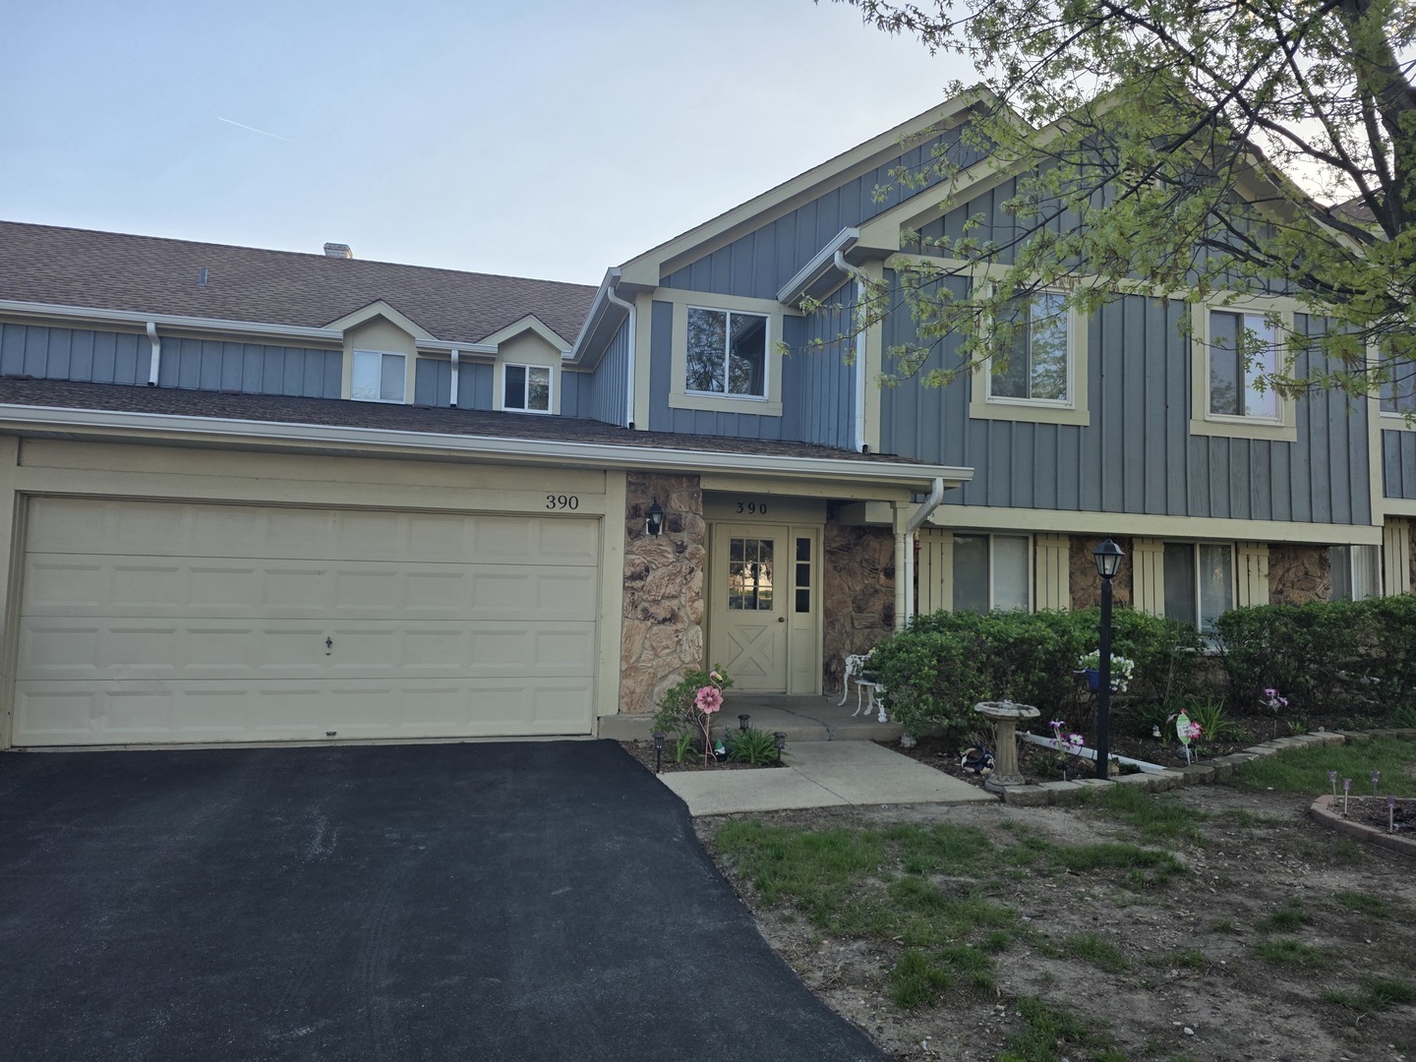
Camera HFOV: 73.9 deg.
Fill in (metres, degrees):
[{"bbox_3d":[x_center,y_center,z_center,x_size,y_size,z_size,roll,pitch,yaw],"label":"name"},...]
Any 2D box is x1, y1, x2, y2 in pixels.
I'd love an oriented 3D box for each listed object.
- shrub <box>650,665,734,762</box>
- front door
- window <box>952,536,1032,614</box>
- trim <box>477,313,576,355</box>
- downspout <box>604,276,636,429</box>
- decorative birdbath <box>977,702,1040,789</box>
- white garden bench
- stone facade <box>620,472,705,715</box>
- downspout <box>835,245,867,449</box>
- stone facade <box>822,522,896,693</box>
[{"bbox_3d":[-0.130,1.479,7.787,0.660,0.760,0.600,1,-4,0],"label":"shrub"},{"bbox_3d":[0.510,0.925,11.357,0.920,1.990,0.060,2,-4,-14],"label":"front door"},{"bbox_3d":[3.582,0.748,11.930,1.120,1.394,0.100,2,-3,-15],"label":"window"},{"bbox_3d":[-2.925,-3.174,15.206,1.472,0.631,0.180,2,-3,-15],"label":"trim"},{"bbox_3d":[-1.125,-2.269,12.042,0.400,1.930,0.160,2,-3,-15],"label":"downspout"},{"bbox_3d":[2.377,1.682,7.480,0.515,0.660,0.515,2,-3,-15],"label":"decorative birdbath"},{"bbox_3d":[1.698,1.547,9.346,0.540,0.540,1.200,2,-4,-14],"label":"white garden bench"},{"bbox_3d":[-0.471,0.612,9.176,0.790,2.300,0.200,2,-4,-14],"label":"stone facade"},{"bbox_3d":[1.646,-2.053,10.781,0.390,2.357,0.160,2,-3,-15],"label":"downspout"},{"bbox_3d":[1.835,0.939,11.447,0.987,2.051,0.200,2,-3,-15],"label":"stone facade"}]

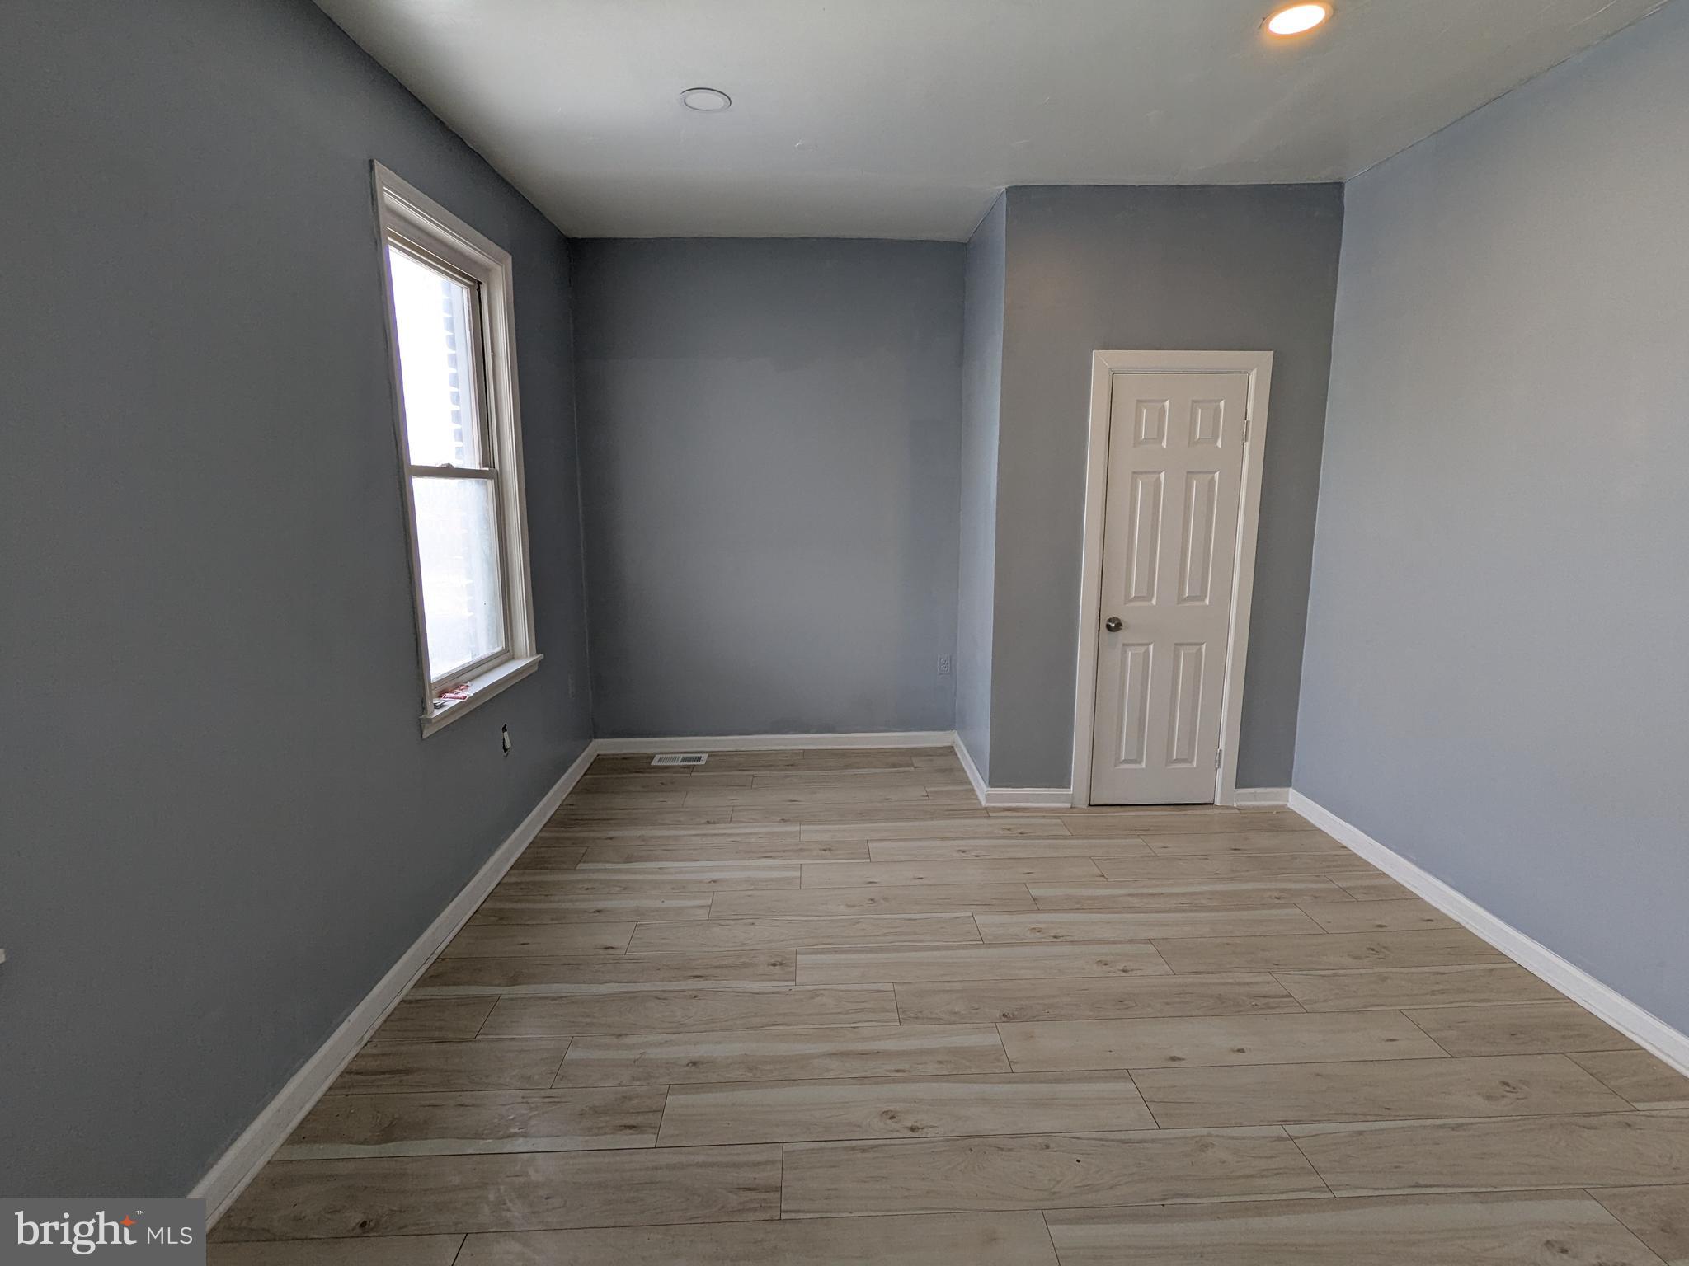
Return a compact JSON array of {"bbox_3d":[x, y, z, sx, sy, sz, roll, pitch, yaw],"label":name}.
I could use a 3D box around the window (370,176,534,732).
[{"bbox_3d":[-1.438,-0.604,2.935,0.132,1.779,1.124,-1,11,-2],"label":"window"}]

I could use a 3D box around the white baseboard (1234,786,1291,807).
[{"bbox_3d":[2.058,0.803,3.844,0.248,0.087,0.020,-1,11,-2],"label":"white baseboard"}]

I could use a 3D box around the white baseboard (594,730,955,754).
[{"bbox_3d":[-0.398,0.664,4.689,2.131,0.087,0.020,-1,11,-2],"label":"white baseboard"}]

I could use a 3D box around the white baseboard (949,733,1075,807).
[{"bbox_3d":[0.887,0.731,4.279,0.426,0.087,0.921,-1,11,-2],"label":"white baseboard"}]

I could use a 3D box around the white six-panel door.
[{"bbox_3d":[1.513,-0.157,3.690,0.609,2.030,0.036,-1,11,-2],"label":"white six-panel door"}]

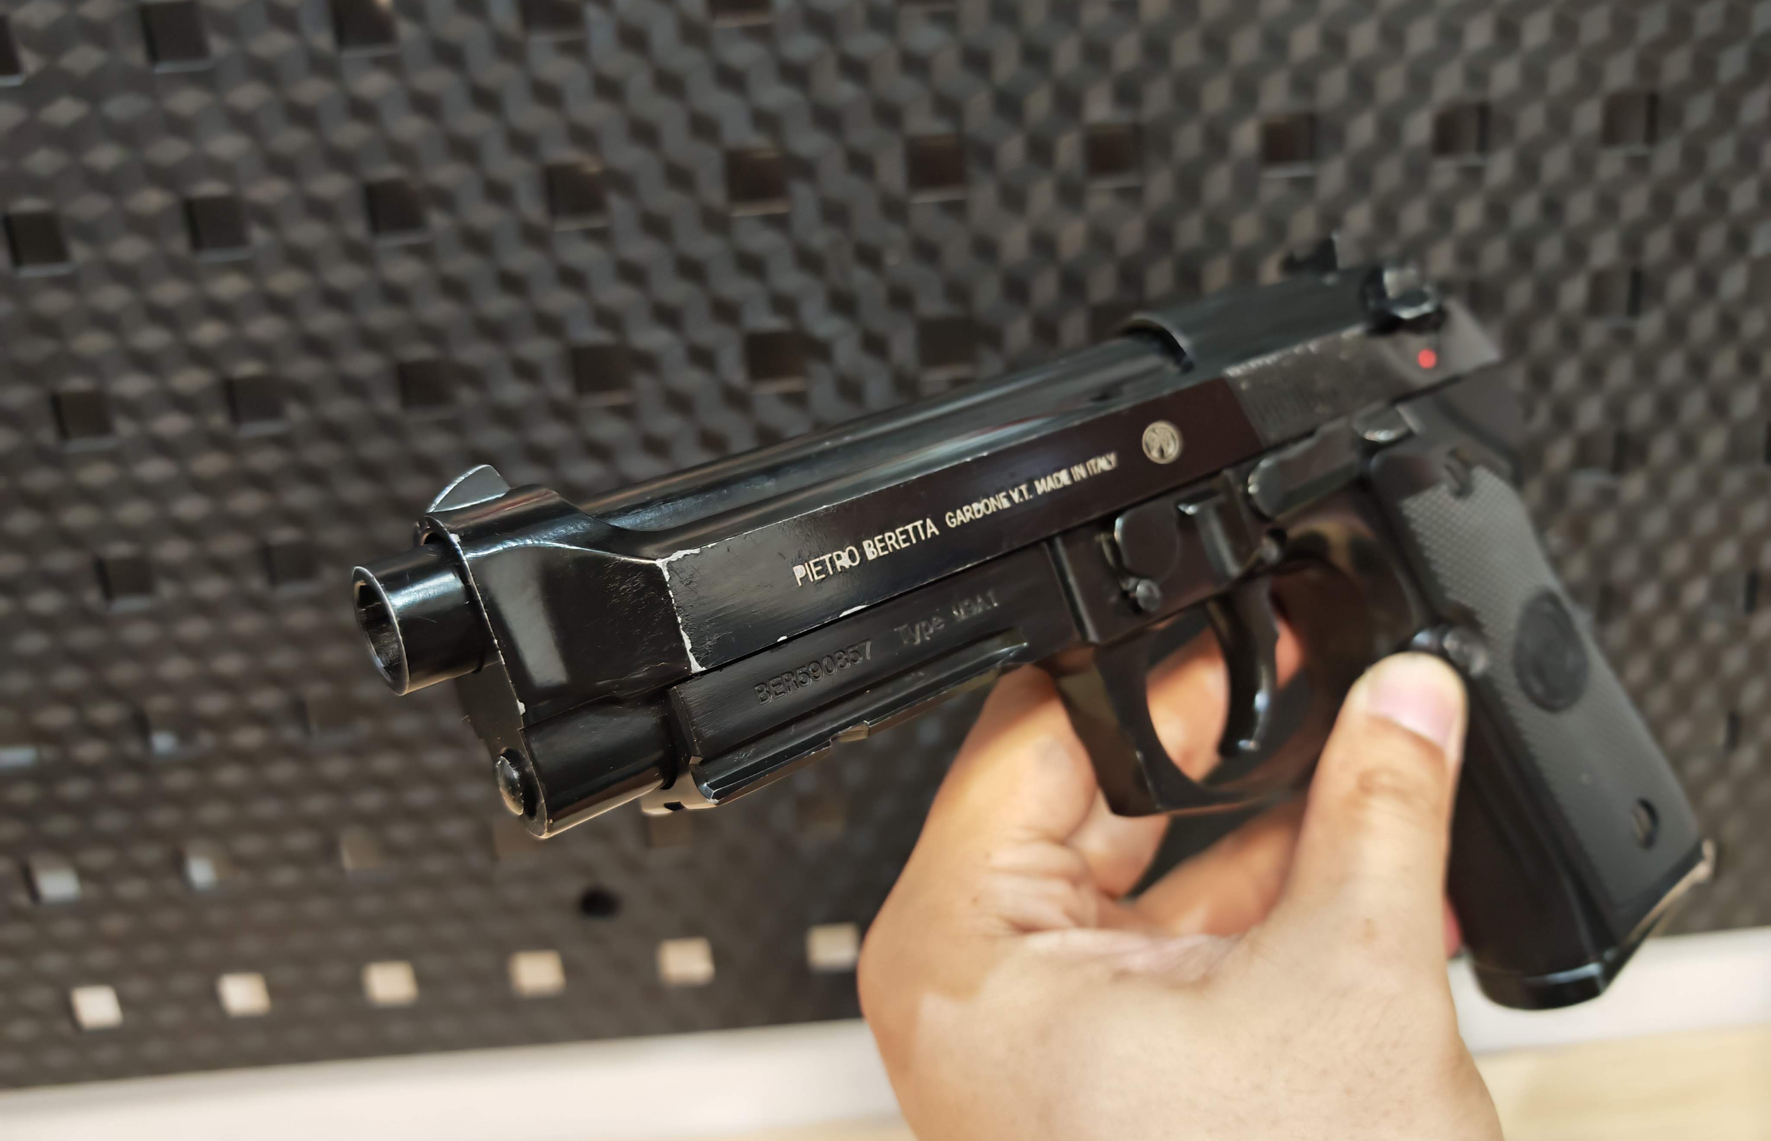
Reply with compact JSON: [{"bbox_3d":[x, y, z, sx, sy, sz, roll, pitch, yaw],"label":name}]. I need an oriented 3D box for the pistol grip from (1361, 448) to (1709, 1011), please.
[{"bbox_3d":[0.112,0.026,0.226,0.057,0.114,0.035,-39,10,-34],"label":"pistol grip"}]

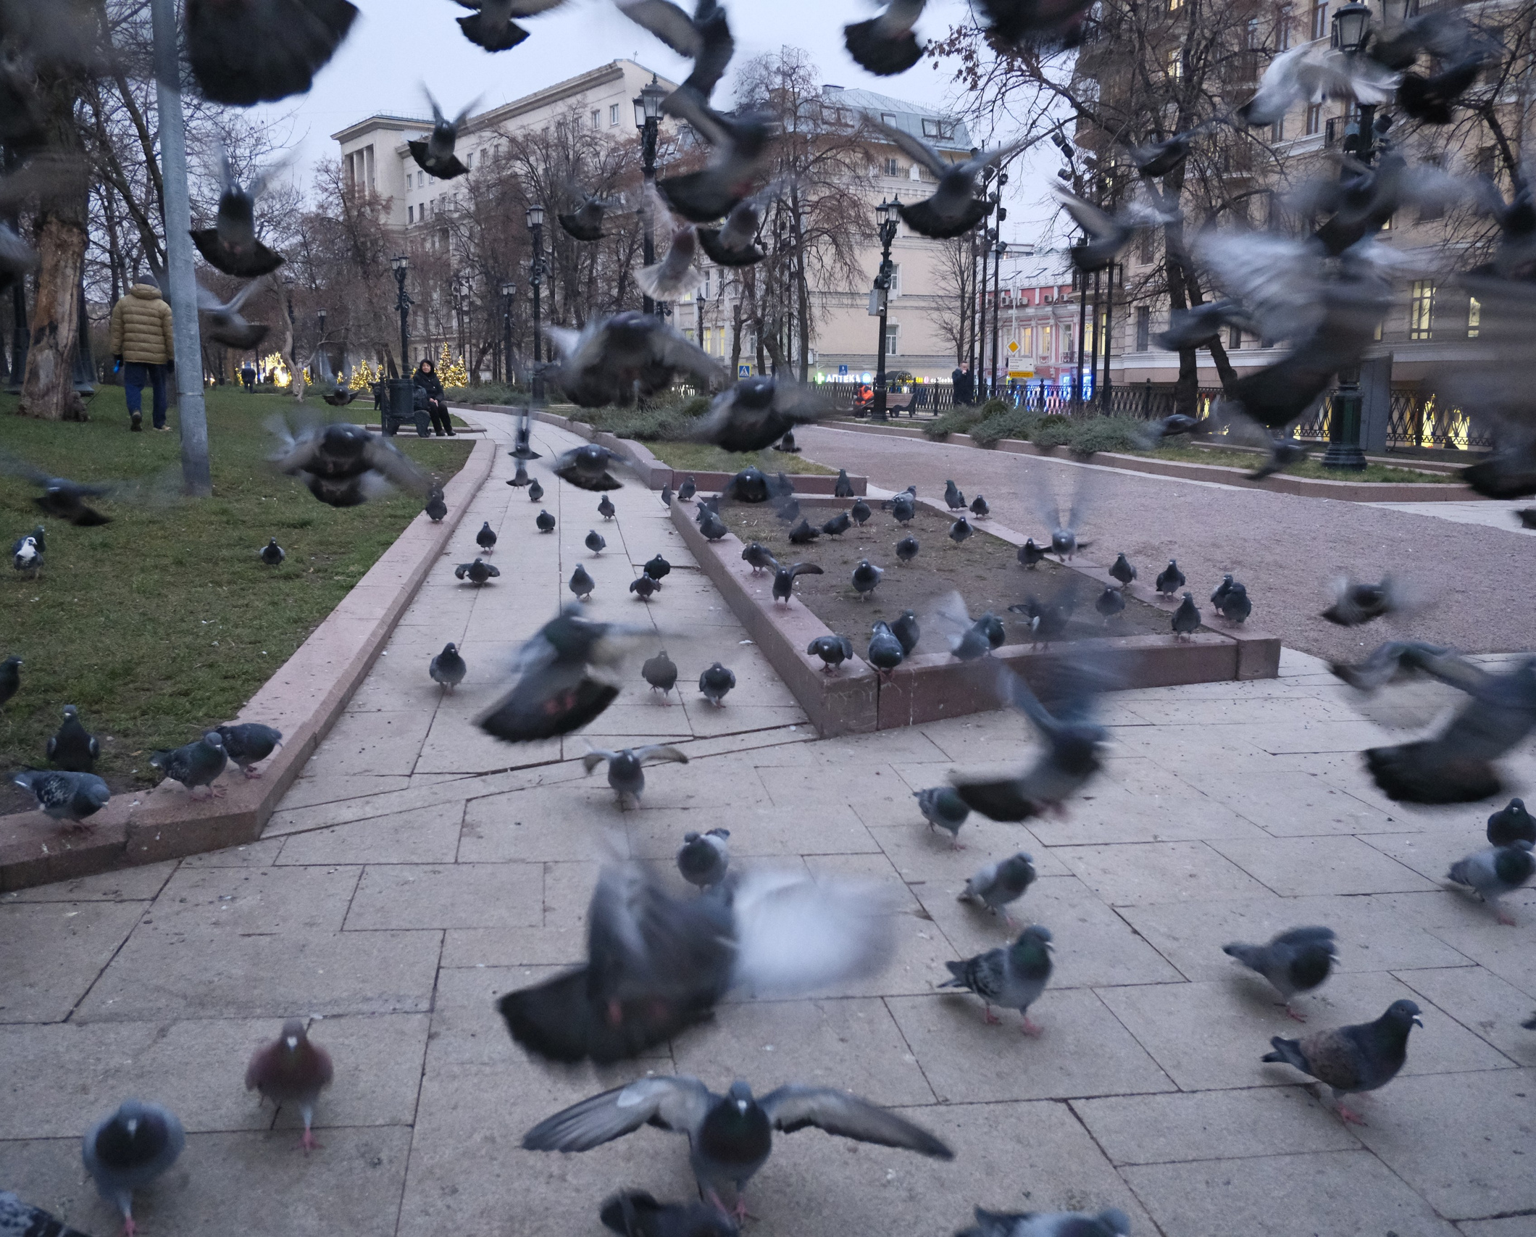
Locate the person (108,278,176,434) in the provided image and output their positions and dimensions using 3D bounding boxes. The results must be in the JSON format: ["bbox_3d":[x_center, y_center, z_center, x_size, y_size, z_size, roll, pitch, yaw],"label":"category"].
[{"bbox_3d":[-7.137,-3.010,15.843,0.680,1.720,0.500,-2,11,-14],"label":"person"}]

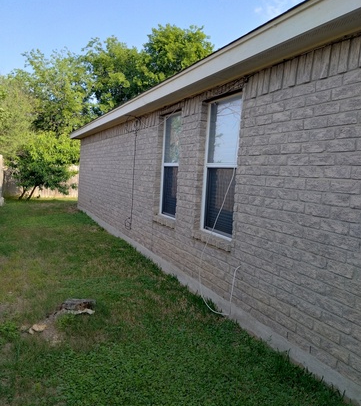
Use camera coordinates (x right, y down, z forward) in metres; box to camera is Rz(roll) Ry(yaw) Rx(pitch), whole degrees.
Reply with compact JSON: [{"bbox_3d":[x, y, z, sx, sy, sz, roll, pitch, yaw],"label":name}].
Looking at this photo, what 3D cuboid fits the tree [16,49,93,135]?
[{"bbox_3d":[-7.731,-5.062,23.796,5.600,8.600,5.400,2,4,-18],"label":"tree"}]

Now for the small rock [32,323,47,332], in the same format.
[{"bbox_3d":[-1.236,1.085,3.410,0.125,0.050,0.090,2,4,-19],"label":"small rock"}]

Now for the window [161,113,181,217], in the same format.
[{"bbox_3d":[-0.095,-0.528,5.666,0.100,1.520,0.880,2,4,-24],"label":"window"}]

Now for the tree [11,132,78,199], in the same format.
[{"bbox_3d":[-5.722,-1.572,16.422,3.150,2.950,2.900,2,4,-19],"label":"tree"}]

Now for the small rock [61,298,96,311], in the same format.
[{"bbox_3d":[-1.037,1.035,4.004,0.360,0.090,0.220,2,4,-14],"label":"small rock"}]

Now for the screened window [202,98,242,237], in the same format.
[{"bbox_3d":[0.492,-0.397,4.311,0.100,1.520,0.880,2,4,-24],"label":"screened window"}]

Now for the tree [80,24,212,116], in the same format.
[{"bbox_3d":[-2.554,-6.579,27.687,9.800,11.700,9.000,3,4,-6],"label":"tree"}]

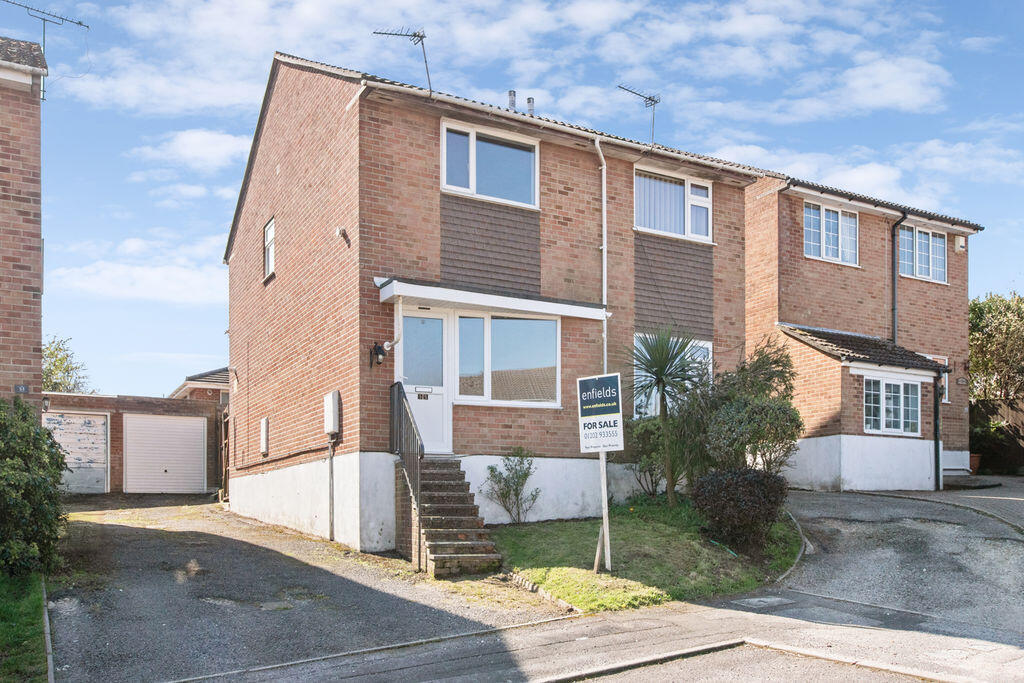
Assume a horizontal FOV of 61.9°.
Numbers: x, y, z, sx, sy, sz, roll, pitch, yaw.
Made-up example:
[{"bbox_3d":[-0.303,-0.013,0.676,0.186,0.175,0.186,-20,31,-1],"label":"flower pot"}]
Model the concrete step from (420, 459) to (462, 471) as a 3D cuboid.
[{"bbox_3d":[-1.123,1.698,11.611,0.830,0.155,0.260,1,-3,-20],"label":"concrete step"}]

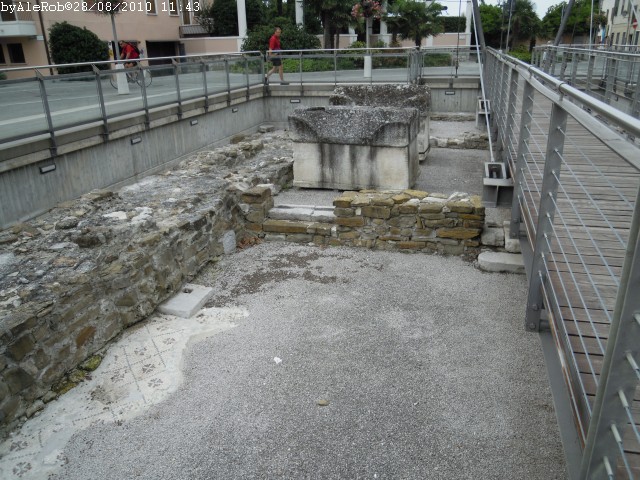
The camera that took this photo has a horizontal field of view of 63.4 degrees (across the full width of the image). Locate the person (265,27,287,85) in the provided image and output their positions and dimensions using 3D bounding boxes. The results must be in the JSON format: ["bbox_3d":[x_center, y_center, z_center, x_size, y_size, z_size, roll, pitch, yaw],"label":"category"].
[{"bbox_3d":[-1.470,-6.073,17.156,0.650,1.760,0.500,8,23,23],"label":"person"}]

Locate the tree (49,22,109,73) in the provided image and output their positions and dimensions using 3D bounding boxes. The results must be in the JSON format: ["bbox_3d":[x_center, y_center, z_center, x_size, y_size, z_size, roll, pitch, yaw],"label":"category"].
[{"bbox_3d":[-10.735,-8.216,22.653,2.500,2.320,2.300,-10,23,-22],"label":"tree"}]

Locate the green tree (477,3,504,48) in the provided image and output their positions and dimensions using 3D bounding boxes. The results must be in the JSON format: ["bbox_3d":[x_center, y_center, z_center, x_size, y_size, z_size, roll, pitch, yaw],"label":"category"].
[{"bbox_3d":[10.396,-12.769,31.632,2.200,3.200,2.200,-2,21,0],"label":"green tree"}]

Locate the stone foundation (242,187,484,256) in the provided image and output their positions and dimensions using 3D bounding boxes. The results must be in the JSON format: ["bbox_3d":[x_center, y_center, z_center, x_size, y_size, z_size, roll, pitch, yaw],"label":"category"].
[{"bbox_3d":[0.697,-0.369,8.948,4.050,0.820,0.750,4,22,15],"label":"stone foundation"}]

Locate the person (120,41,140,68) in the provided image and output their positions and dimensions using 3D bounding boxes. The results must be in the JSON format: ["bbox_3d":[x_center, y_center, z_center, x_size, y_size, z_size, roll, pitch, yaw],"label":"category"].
[{"bbox_3d":[-6.529,-5.974,17.480,0.850,1.380,0.520,-10,22,-20],"label":"person"}]

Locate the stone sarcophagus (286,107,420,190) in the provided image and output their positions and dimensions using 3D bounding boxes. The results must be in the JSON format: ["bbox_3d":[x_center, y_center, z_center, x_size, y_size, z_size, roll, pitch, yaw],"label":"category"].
[{"bbox_3d":[0.689,-1.903,10.522,2.420,1.530,1.150,5,22,16],"label":"stone sarcophagus"}]

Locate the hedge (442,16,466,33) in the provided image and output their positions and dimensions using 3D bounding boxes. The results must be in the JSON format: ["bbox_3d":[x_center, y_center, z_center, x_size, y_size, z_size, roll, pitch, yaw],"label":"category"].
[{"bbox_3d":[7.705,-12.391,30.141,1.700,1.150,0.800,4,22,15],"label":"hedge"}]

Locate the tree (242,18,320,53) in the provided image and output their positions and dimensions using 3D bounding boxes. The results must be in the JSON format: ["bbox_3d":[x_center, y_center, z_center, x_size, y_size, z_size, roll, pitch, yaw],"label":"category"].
[{"bbox_3d":[-1.910,-9.430,25.067,3.800,2.400,3.000,-2,21,0],"label":"tree"}]

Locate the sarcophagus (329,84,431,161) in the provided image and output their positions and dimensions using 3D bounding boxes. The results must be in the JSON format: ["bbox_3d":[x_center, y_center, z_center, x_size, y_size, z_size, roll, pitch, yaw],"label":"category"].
[{"bbox_3d":[1.557,-3.034,13.275,2.400,1.680,1.200,5,22,16],"label":"sarcophagus"}]

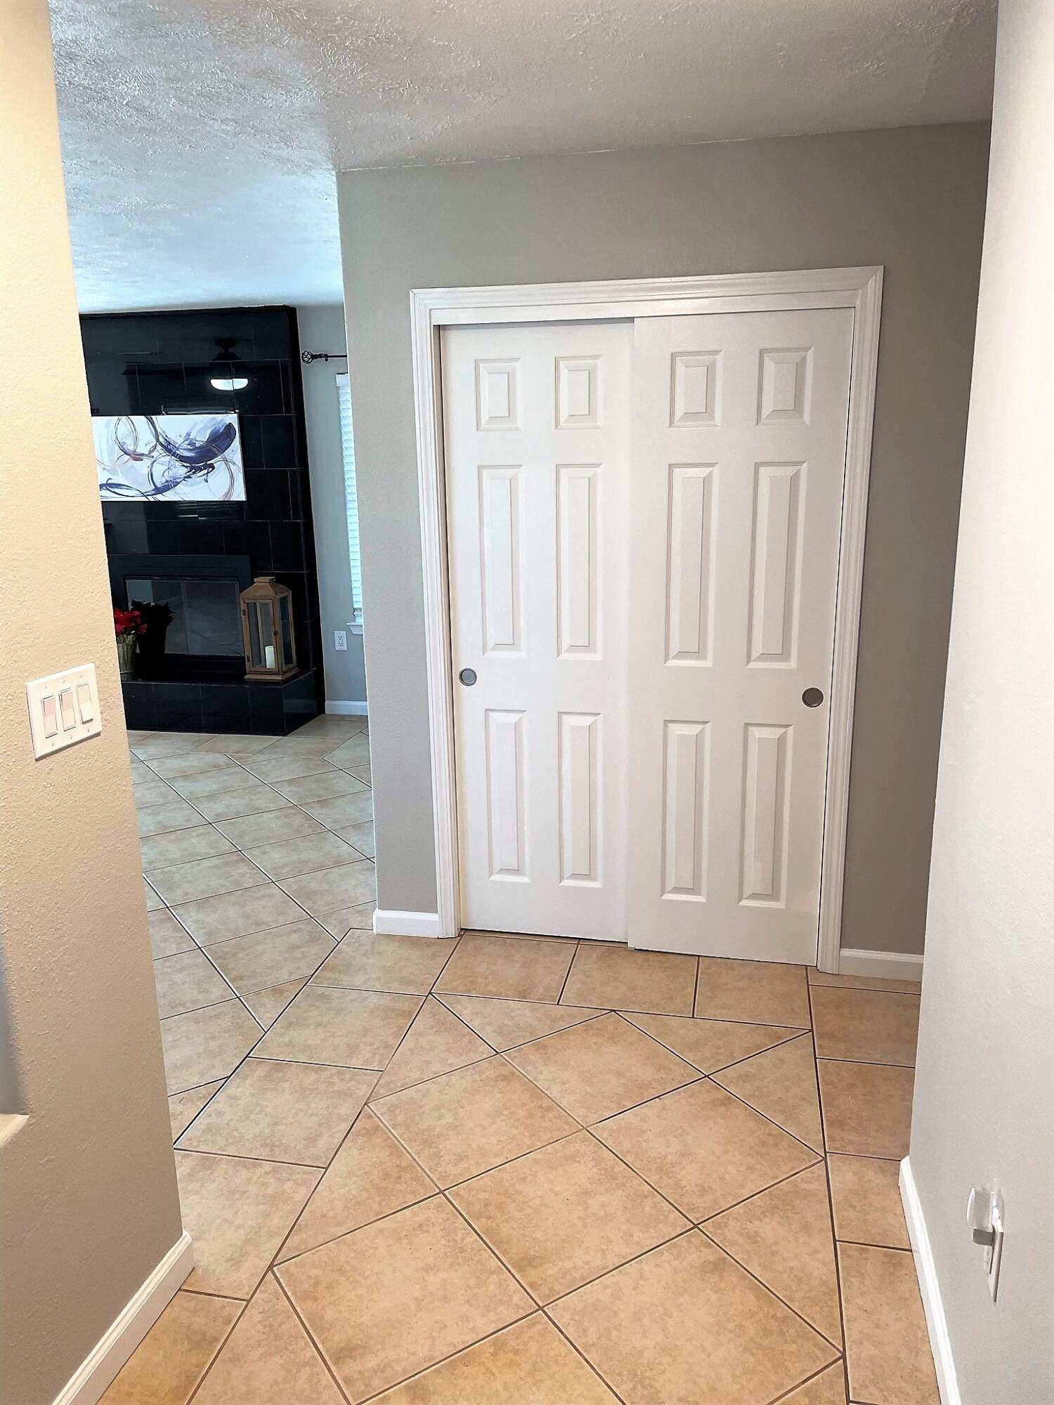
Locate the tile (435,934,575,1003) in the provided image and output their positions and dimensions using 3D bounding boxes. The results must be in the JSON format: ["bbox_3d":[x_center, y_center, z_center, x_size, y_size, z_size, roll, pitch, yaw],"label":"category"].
[{"bbox_3d":[-0.063,0.867,3.427,0.398,0.010,0.398,2,14,12],"label":"tile"}]

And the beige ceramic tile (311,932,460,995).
[{"bbox_3d":[-0.461,0.857,3.489,0.394,0.010,0.398,2,14,12],"label":"beige ceramic tile"}]

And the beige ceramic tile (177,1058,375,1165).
[{"bbox_3d":[-0.628,1.054,2.729,0.393,0.012,0.400,2,14,13],"label":"beige ceramic tile"}]

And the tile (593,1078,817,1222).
[{"bbox_3d":[0.427,1.079,2.570,0.400,0.012,0.400,-10,16,-32],"label":"tile"}]

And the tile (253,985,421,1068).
[{"bbox_3d":[-0.542,0.953,3.102,0.394,0.010,0.398,2,14,12],"label":"tile"}]

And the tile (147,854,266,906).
[{"bbox_3d":[-1.271,0.698,4.186,0.398,0.010,0.398,-10,16,-32],"label":"tile"}]

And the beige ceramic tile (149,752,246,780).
[{"bbox_3d":[-1.823,0.329,5.725,0.398,0.010,0.398,-10,16,-32],"label":"beige ceramic tile"}]

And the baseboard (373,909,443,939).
[{"bbox_3d":[-0.418,0.766,3.655,0.240,0.087,0.015,2,14,12],"label":"baseboard"}]

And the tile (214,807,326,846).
[{"bbox_3d":[-1.163,0.570,4.777,0.404,0.011,0.404,-9,16,-32],"label":"tile"}]

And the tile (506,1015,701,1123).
[{"bbox_3d":[0.205,1.001,2.901,0.400,0.012,0.400,-10,16,-32],"label":"tile"}]

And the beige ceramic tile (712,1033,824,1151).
[{"bbox_3d":[0.621,1.011,2.800,0.279,0.010,0.560,2,14,12],"label":"beige ceramic tile"}]

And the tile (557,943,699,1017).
[{"bbox_3d":[0.338,0.891,3.391,0.404,0.011,0.404,2,14,12],"label":"tile"}]

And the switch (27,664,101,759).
[{"bbox_3d":[-0.765,0.011,1.746,0.010,0.122,0.171,3,14,14],"label":"switch"}]

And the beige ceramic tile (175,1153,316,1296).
[{"bbox_3d":[-0.709,1.149,2.346,0.393,0.012,0.400,2,14,13],"label":"beige ceramic tile"}]

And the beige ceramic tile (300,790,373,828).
[{"bbox_3d":[-0.821,0.507,4.977,0.400,0.012,0.400,-10,16,-32],"label":"beige ceramic tile"}]

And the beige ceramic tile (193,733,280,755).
[{"bbox_3d":[-1.679,0.246,6.131,0.392,0.011,0.392,2,14,12],"label":"beige ceramic tile"}]

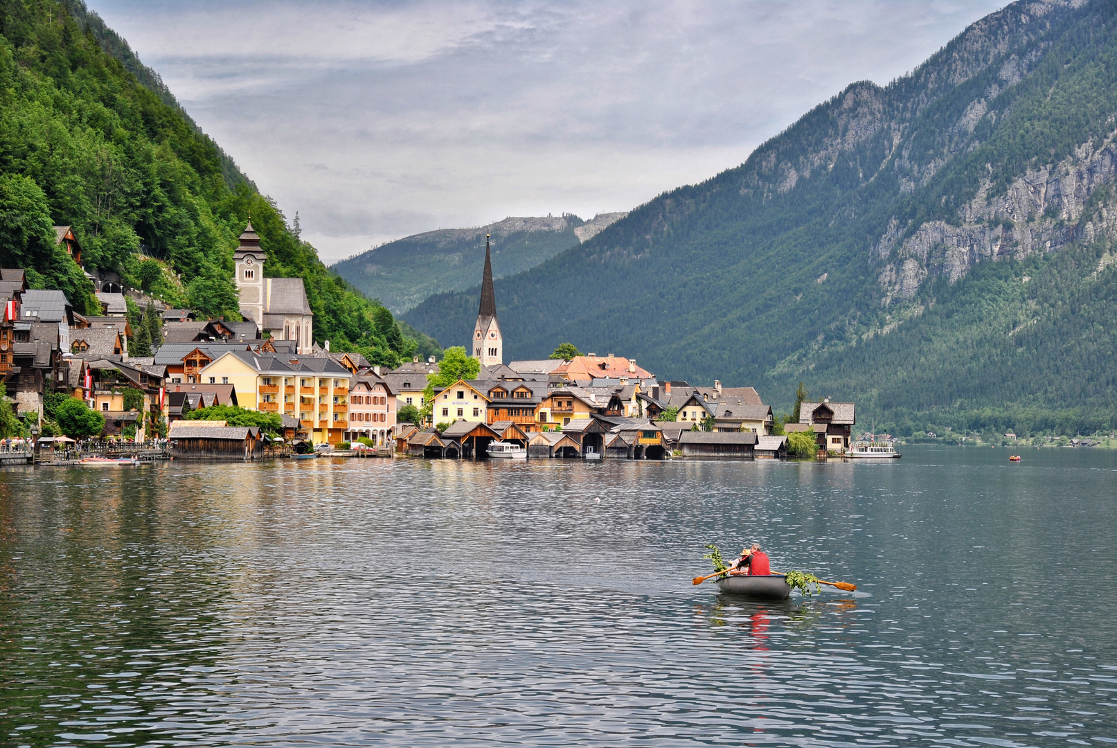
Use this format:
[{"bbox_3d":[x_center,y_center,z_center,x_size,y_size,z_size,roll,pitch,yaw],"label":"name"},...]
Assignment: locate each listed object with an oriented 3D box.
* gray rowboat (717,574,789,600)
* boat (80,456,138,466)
[{"bbox_3d":[4.100,4.500,57.200,1.350,0.580,3.500,1,-2,-22],"label":"gray rowboat"},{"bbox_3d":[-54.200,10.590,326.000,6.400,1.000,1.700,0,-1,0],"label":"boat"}]

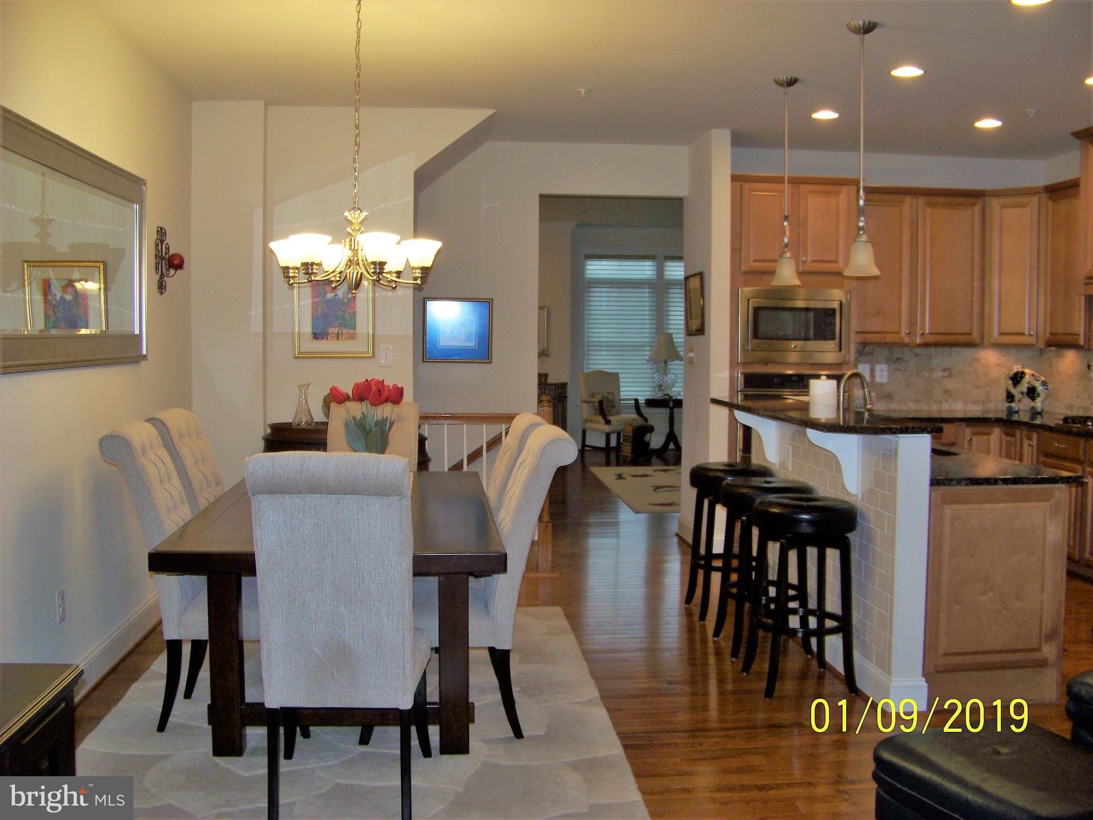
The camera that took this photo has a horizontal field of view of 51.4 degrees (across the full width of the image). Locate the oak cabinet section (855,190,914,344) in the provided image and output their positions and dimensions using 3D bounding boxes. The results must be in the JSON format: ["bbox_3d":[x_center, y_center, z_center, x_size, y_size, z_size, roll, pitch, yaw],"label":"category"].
[{"bbox_3d":[2.244,-0.956,7.854,0.490,1.017,0.330,0,4,-5],"label":"oak cabinet section"}]

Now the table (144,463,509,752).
[{"bbox_3d":[-0.741,0.739,4.352,1.050,0.765,1.980,0,4,-6],"label":"table"}]

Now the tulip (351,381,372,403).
[{"bbox_3d":[-0.698,-0.069,4.289,0.075,0.083,0.072,0,4,-5],"label":"tulip"}]

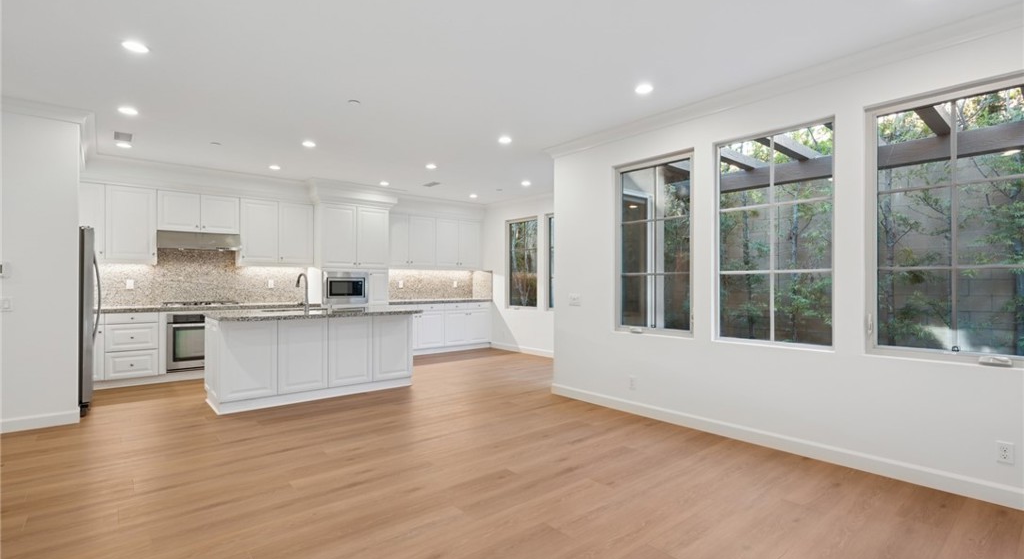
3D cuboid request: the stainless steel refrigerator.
[{"bbox_3d":[-4.406,0.382,4.293,0.760,1.745,0.910,0,-1,-40],"label":"stainless steel refrigerator"}]

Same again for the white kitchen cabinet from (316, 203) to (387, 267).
[{"bbox_3d":[-2.614,-0.637,7.291,1.050,0.940,0.640,1,-1,-40],"label":"white kitchen cabinet"}]

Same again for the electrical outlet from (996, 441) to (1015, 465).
[{"bbox_3d":[2.704,0.953,2.491,0.010,0.115,0.070,0,-1,-41],"label":"electrical outlet"}]

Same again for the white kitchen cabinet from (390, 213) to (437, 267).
[{"bbox_3d":[-1.861,-0.654,8.021,0.980,0.910,0.330,0,-1,-39],"label":"white kitchen cabinet"}]

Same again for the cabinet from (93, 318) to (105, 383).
[{"bbox_3d":[-4.974,0.772,5.267,0.420,0.770,0.610,1,-1,-40],"label":"cabinet"}]

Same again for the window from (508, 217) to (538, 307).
[{"bbox_3d":[0.189,-0.285,8.245,0.120,1.630,0.870,1,-1,-40],"label":"window"}]

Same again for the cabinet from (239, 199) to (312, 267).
[{"bbox_3d":[-3.518,-0.657,6.757,0.980,0.950,0.350,1,-1,-40],"label":"cabinet"}]

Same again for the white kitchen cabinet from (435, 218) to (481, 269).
[{"bbox_3d":[-1.113,-0.640,8.807,1.000,0.940,0.350,1,-1,-40],"label":"white kitchen cabinet"}]

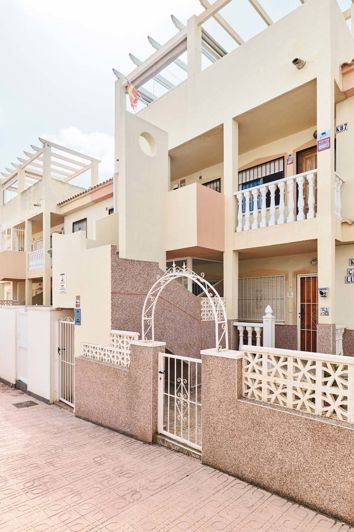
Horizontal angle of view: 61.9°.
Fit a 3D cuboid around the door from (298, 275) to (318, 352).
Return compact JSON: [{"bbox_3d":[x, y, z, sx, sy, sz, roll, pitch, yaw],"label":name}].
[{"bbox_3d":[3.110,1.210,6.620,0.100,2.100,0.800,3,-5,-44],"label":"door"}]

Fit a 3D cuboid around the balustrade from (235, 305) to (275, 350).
[{"bbox_3d":[1.620,1.360,6.190,0.200,1.100,0.900,3,-5,-44],"label":"balustrade"}]

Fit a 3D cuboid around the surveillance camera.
[{"bbox_3d":[2.250,-3.720,5.420,0.200,0.160,0.160,3,-5,-44],"label":"surveillance camera"}]

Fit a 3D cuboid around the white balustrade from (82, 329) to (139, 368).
[{"bbox_3d":[-1.000,1.226,4.370,0.140,0.500,1.400,3,-5,-44],"label":"white balustrade"}]

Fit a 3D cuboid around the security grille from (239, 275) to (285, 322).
[{"bbox_3d":[2.110,0.853,7.480,0.100,1.140,1.290,3,-5,-44],"label":"security grille"}]

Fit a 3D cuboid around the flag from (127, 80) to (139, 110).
[{"bbox_3d":[-1.310,-4.980,8.650,0.200,0.820,0.350,3,-5,-44],"label":"flag"}]

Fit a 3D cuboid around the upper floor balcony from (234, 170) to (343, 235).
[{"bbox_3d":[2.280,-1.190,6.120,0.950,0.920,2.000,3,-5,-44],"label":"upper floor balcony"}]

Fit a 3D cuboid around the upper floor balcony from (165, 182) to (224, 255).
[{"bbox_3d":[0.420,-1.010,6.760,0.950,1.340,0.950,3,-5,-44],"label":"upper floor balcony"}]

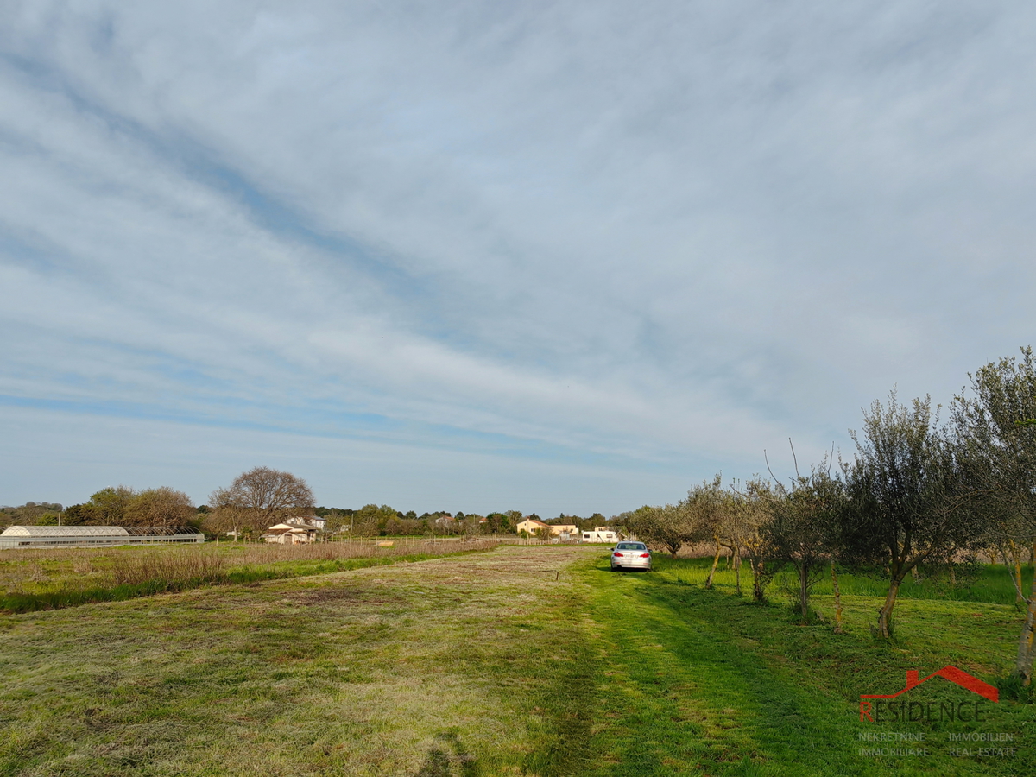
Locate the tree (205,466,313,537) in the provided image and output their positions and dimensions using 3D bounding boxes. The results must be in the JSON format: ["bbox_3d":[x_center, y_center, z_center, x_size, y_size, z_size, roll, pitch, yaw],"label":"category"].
[{"bbox_3d":[-59.187,26.817,186.216,23.000,17.610,20.000,3,-11,-17],"label":"tree"}]

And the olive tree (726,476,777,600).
[{"bbox_3d":[6.130,3.883,20.977,1.550,3.160,1.600,-3,-11,16],"label":"olive tree"}]

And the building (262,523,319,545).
[{"bbox_3d":[-44.992,28.845,160.428,9.000,4.320,8.600,-1,-10,7],"label":"building"}]

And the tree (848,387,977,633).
[{"bbox_3d":[6.577,2.051,13.486,2.200,4.070,2.200,-5,-11,25],"label":"tree"}]

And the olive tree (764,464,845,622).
[{"bbox_3d":[5.785,3.080,16.334,1.700,3.070,1.750,-4,-11,19],"label":"olive tree"}]

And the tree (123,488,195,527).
[{"bbox_3d":[-77.642,27.511,174.906,15.000,12.160,13.000,5,-11,-23],"label":"tree"}]

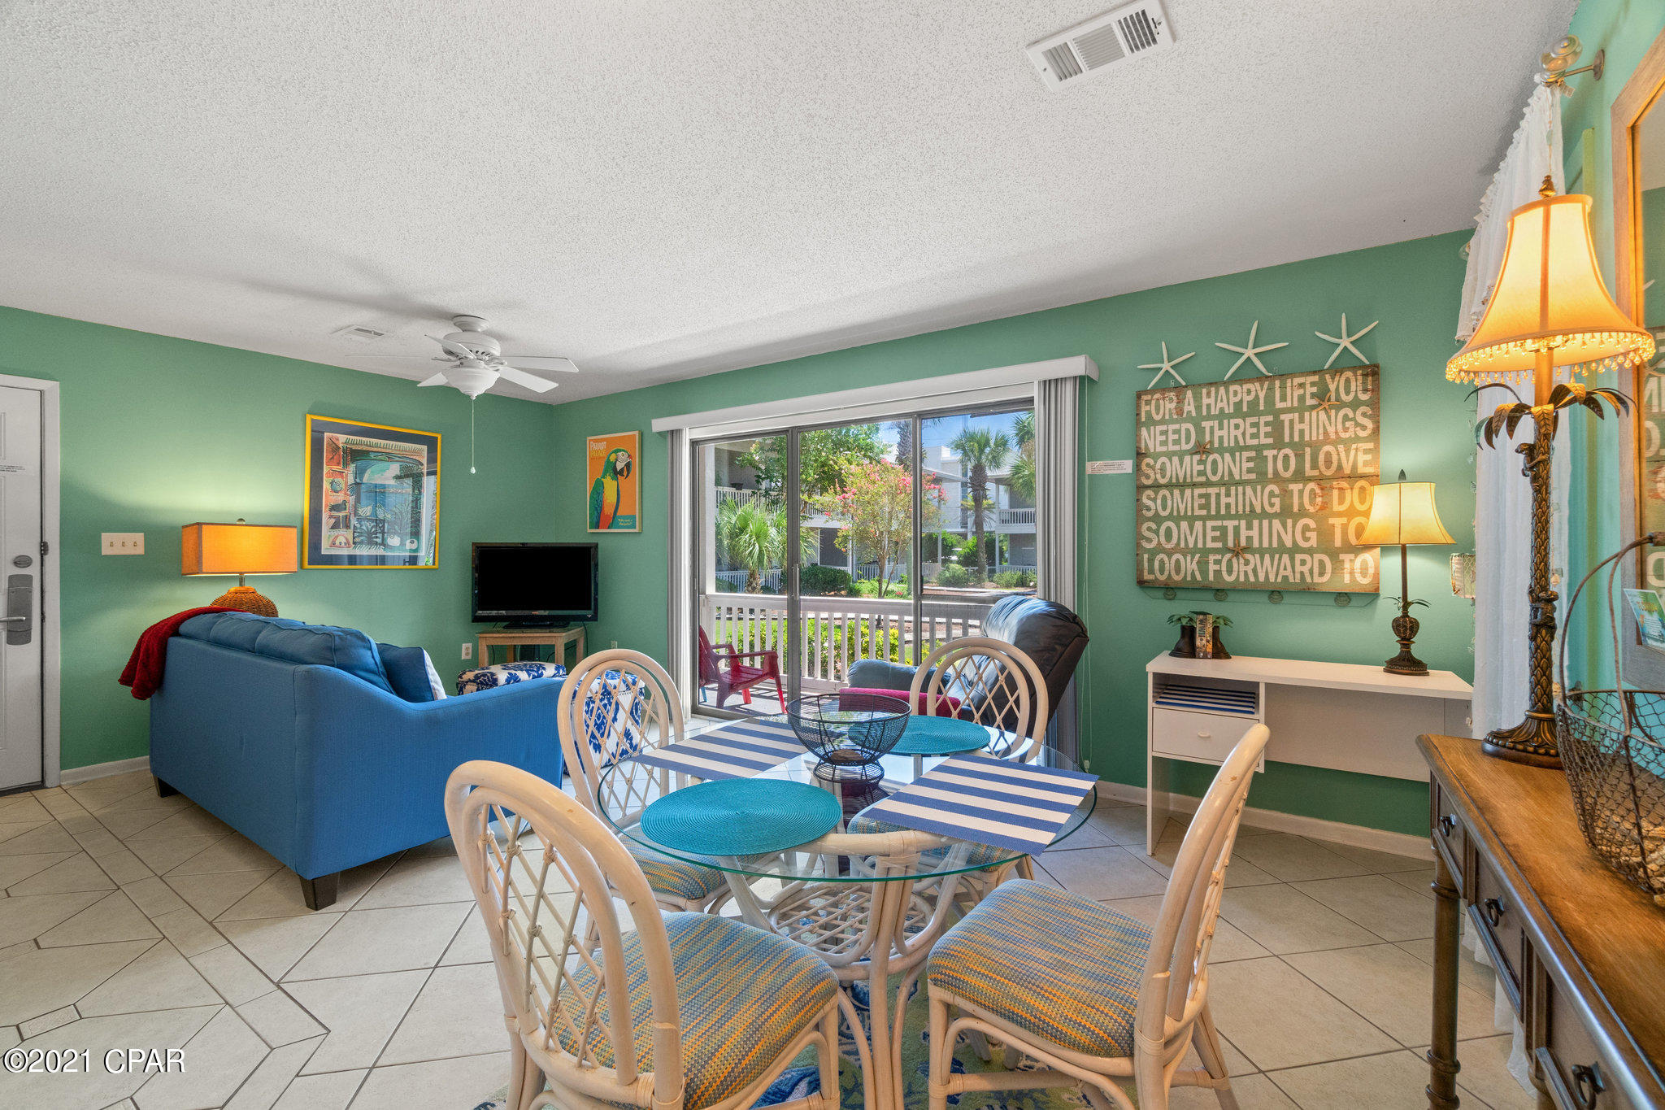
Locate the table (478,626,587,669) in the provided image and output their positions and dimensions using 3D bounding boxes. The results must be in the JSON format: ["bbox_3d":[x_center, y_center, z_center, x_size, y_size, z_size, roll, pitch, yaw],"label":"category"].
[{"bbox_3d":[-2.141,0.870,5.001,0.585,0.642,0.480,0,0,-3],"label":"table"}]

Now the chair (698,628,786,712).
[{"bbox_3d":[-0.835,0.853,5.640,0.800,0.900,0.700,0,0,-41],"label":"chair"}]

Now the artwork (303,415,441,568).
[{"bbox_3d":[-3.179,-0.403,4.831,0.035,0.997,0.860,0,0,35],"label":"artwork"}]

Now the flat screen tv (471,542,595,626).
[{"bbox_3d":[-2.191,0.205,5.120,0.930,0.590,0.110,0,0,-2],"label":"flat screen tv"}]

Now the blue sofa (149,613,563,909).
[{"bbox_3d":[-2.296,0.727,3.246,2.030,0.910,0.970,0,0,35],"label":"blue sofa"}]

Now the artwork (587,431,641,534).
[{"bbox_3d":[-1.688,-0.550,5.367,0.605,0.752,0.030,0,0,34],"label":"artwork"}]

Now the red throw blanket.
[{"bbox_3d":[-3.241,0.496,3.437,0.440,0.450,0.440,0,0,34],"label":"red throw blanket"}]

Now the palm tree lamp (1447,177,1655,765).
[{"bbox_3d":[1.331,-0.162,1.296,0.270,1.080,0.270,0,0,35],"label":"palm tree lamp"}]

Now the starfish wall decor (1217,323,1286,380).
[{"bbox_3d":[1.831,-0.897,3.033,0.276,0.241,0.033,0,0,35],"label":"starfish wall decor"}]

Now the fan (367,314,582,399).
[{"bbox_3d":[-1.915,-1.035,3.662,1.180,0.420,1.180,0,0,5],"label":"fan"}]

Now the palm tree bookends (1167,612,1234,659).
[{"bbox_3d":[1.630,0.351,3.062,0.255,0.200,0.120,0,0,34],"label":"palm tree bookends"}]

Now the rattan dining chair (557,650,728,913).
[{"bbox_3d":[-0.400,0.738,1.890,0.570,0.925,0.480,0,0,31],"label":"rattan dining chair"}]

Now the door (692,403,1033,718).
[{"bbox_3d":[0.107,0.172,4.358,2.680,2.030,0.110,0,0,34],"label":"door"}]

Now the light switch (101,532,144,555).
[{"bbox_3d":[-3.881,-0.060,3.797,0.020,0.118,0.165,0,0,36],"label":"light switch"}]

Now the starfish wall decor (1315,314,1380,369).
[{"bbox_3d":[2.107,-0.880,2.841,0.210,0.221,0.033,0,0,35],"label":"starfish wall decor"}]

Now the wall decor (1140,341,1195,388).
[{"bbox_3d":[1.554,-0.884,3.224,0.245,0.212,0.033,0,0,35],"label":"wall decor"}]

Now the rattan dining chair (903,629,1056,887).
[{"bbox_3d":[0.337,0.737,2.025,0.480,0.925,0.570,0,0,32],"label":"rattan dining chair"}]

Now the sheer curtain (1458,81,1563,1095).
[{"bbox_3d":[1.818,0.079,1.891,0.100,2.225,1.060,0,0,35],"label":"sheer curtain"}]

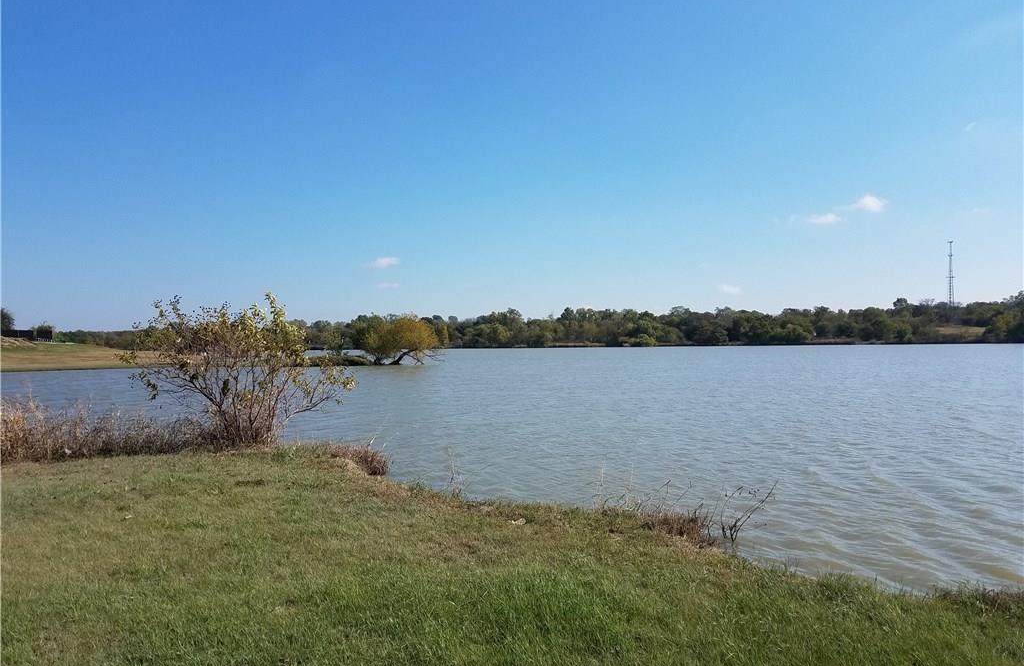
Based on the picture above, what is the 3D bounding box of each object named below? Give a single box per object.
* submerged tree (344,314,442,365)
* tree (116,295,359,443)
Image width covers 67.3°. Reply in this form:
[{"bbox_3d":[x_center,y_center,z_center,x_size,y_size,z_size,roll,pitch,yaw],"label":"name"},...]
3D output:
[{"bbox_3d":[-9.167,0.499,59.000,6.800,3.950,5.200,0,0,0],"label":"submerged tree"},{"bbox_3d":[-4.275,0.562,12.000,3.500,2.300,2.800,0,0,0],"label":"tree"}]

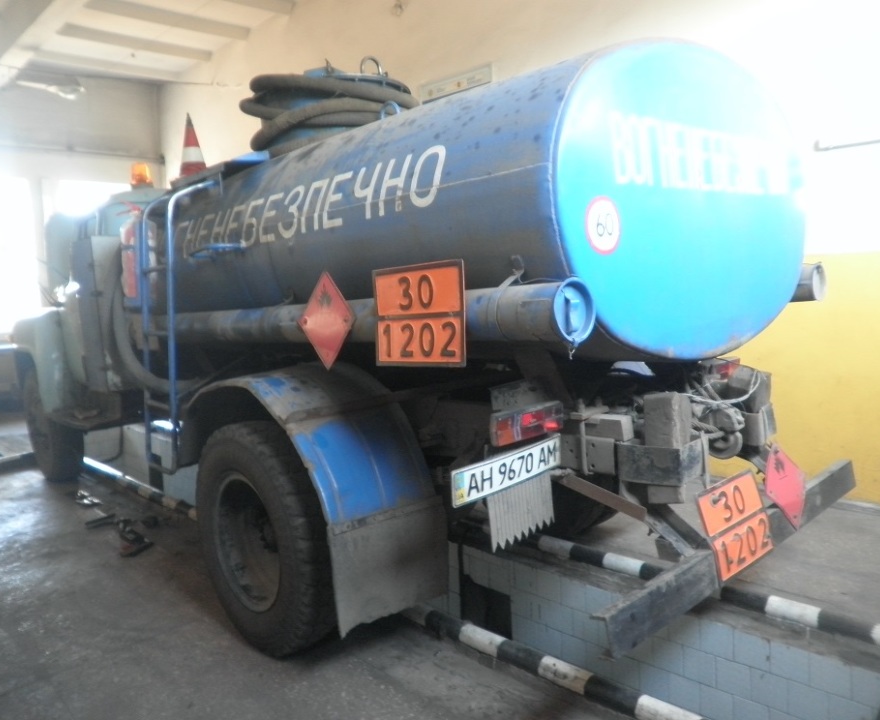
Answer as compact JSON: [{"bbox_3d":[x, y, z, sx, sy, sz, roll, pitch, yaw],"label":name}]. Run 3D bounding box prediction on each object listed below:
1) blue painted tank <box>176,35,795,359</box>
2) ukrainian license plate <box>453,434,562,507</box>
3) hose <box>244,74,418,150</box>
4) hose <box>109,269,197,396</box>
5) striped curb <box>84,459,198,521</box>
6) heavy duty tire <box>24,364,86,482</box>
[{"bbox_3d":[0.029,-0.582,3.434,1.687,1.083,2.720,-7,7,-42],"label":"blue painted tank"},{"bbox_3d":[0.232,0.354,2.363,0.525,0.117,0.018,-12,12,-42],"label":"ukrainian license plate"},{"bbox_3d":[-0.590,-1.268,3.989,0.930,0.420,0.930,-3,5,0],"label":"hose"},{"bbox_3d":[-1.645,-0.200,4.154,0.170,0.780,1.120,-7,7,-42],"label":"hose"},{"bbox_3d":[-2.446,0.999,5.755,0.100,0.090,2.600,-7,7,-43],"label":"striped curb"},{"bbox_3d":[-3.146,0.505,5.882,0.240,0.950,0.950,-7,7,-42],"label":"heavy duty tire"}]

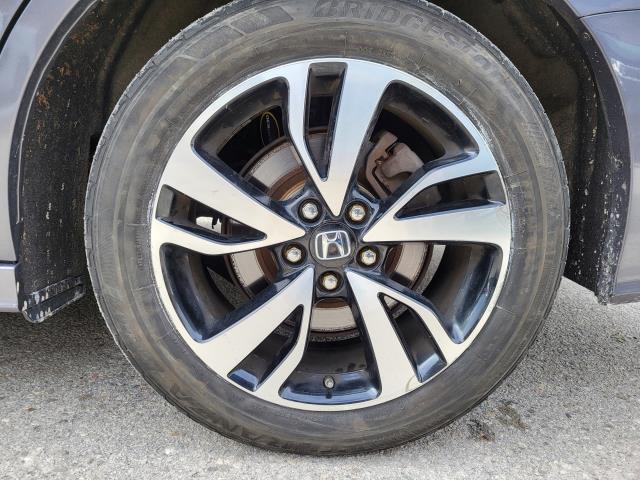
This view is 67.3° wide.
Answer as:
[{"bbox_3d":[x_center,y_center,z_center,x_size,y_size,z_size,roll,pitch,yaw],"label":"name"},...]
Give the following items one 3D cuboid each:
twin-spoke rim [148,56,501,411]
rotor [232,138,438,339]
[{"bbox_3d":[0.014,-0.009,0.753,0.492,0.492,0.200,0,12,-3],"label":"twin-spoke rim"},{"bbox_3d":[0.015,-0.004,0.730,0.314,0.314,0.050,0,12,-3],"label":"rotor"}]

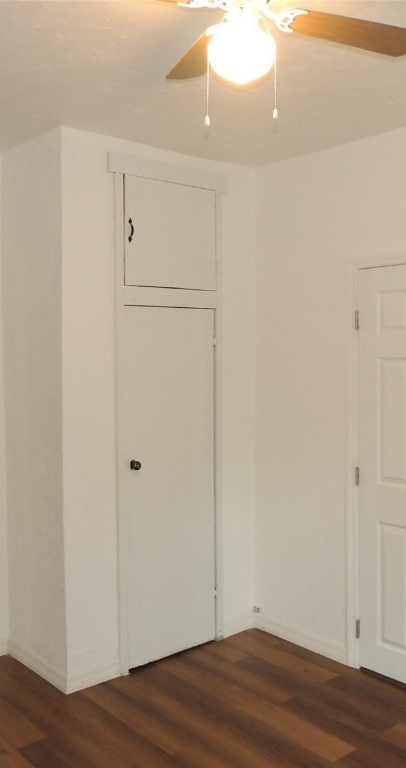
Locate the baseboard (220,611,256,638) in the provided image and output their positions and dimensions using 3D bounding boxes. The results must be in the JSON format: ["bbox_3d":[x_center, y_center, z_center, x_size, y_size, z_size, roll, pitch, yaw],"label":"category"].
[{"bbox_3d":[0.204,1.409,4.130,0.263,0.087,0.020,-3,4,-42],"label":"baseboard"}]

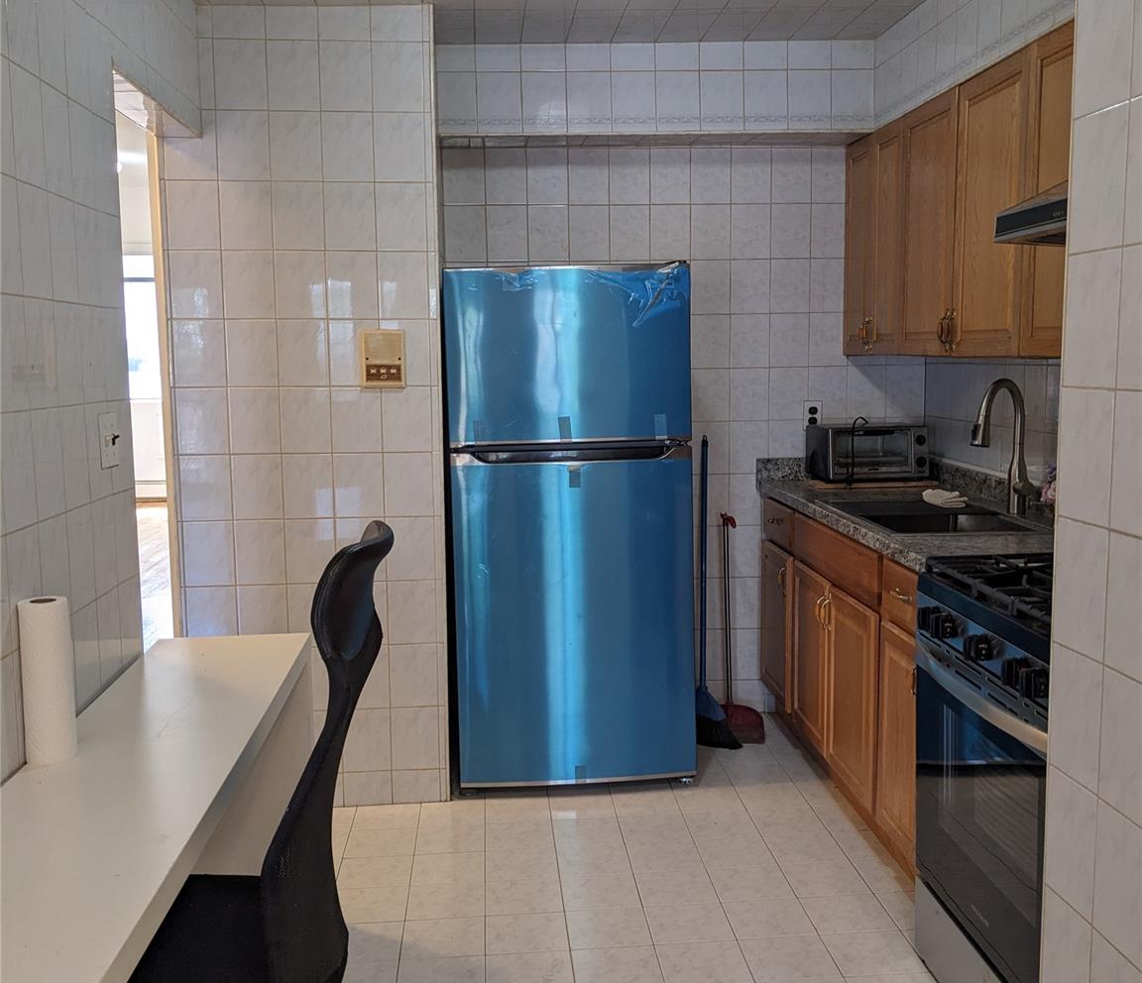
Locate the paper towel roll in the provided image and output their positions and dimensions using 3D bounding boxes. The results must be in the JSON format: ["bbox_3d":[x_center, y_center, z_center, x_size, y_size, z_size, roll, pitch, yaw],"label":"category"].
[{"bbox_3d":[-0.898,0.323,2.046,0.084,0.276,0.084,-1,7,-4],"label":"paper towel roll"}]

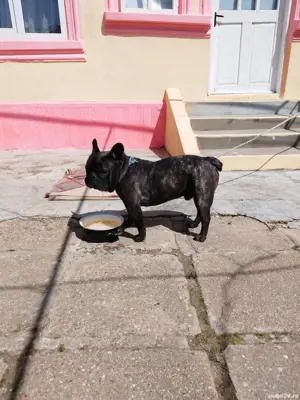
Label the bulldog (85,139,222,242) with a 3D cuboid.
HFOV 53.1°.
[{"bbox_3d":[0.015,-0.048,1.324,0.600,0.435,0.220,-1,18,0],"label":"bulldog"}]

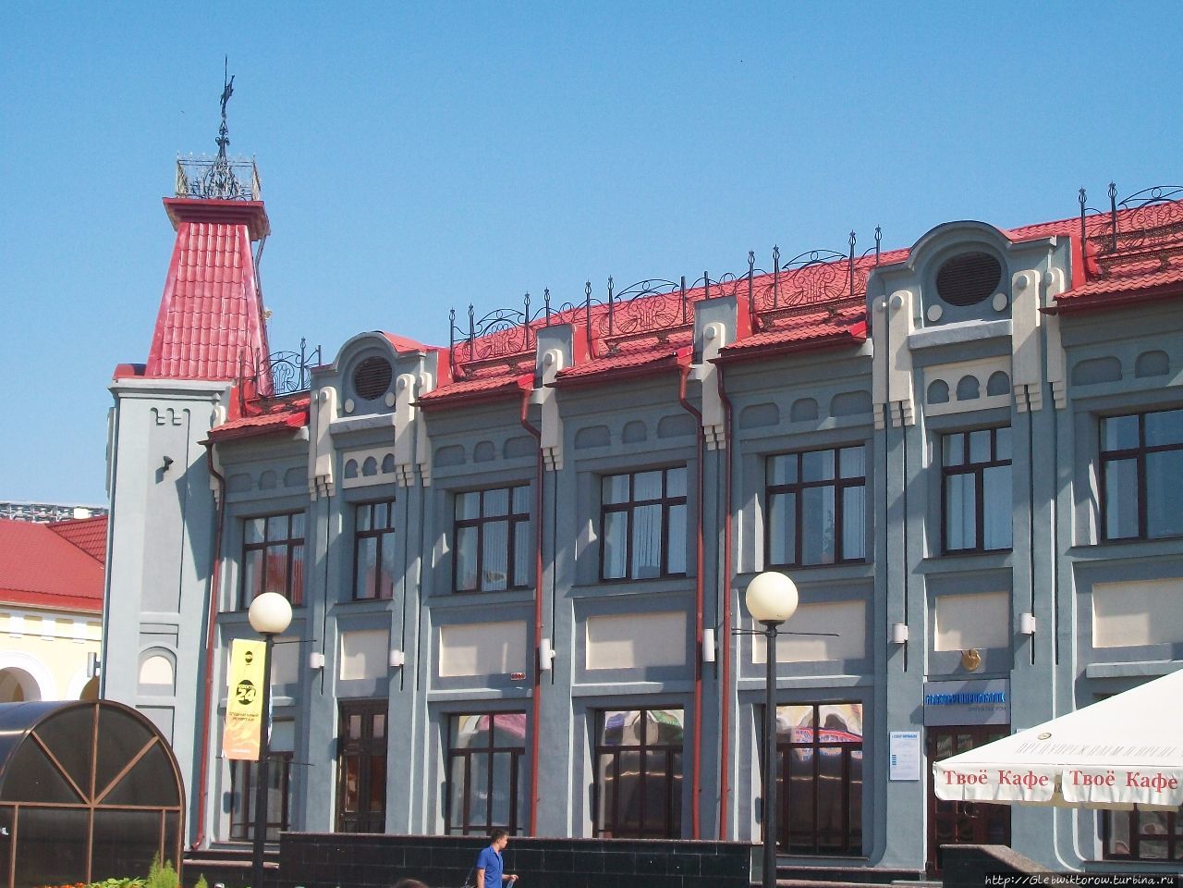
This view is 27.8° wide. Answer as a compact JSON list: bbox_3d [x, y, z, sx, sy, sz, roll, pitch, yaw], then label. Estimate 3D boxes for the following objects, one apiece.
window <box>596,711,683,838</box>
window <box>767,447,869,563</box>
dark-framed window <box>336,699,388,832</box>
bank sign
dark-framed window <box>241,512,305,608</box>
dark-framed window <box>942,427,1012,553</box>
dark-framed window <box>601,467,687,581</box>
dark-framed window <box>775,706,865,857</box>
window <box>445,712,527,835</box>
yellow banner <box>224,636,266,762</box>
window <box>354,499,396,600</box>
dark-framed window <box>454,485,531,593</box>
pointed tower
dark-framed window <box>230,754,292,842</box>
[{"bbox_3d":[0.808,5.242,37.503,2.013,2.181,0.180,-7,-12,42],"label":"window"},{"bbox_3d":[3.400,0.961,35.823,2.003,1.745,0.180,-7,-12,42],"label":"window"},{"bbox_3d":[-3.927,5.826,41.548,1.329,2.739,0.180,-7,-12,42],"label":"dark-framed window"},{"bbox_3d":[5.210,3.596,33.195,1.418,0.631,0.120,-7,-12,42],"label":"bank sign"},{"bbox_3d":[-5.803,2.154,44.210,1.958,1.734,0.180,-7,-12,42],"label":"dark-framed window"},{"bbox_3d":[5.649,0.676,34.626,1.350,1.786,0.150,-7,-13,42],"label":"dark-framed window"},{"bbox_3d":[0.893,1.282,38.108,2.003,1.755,0.180,-7,-12,42],"label":"dark-framed window"},{"bbox_3d":[3.389,5.021,35.954,2.090,2.269,0.150,-7,-13,42],"label":"dark-framed window"},{"bbox_3d":[-1.700,5.672,40.620,2.115,2.248,0.150,-7,-13,42],"label":"window"},{"bbox_3d":[-3.561,2.642,24.646,0.040,1.270,0.490,-7,-13,42],"label":"yellow banner"},{"bbox_3d":[-3.750,1.862,42.344,1.308,1.745,0.180,-7,-12,42],"label":"window"},{"bbox_3d":[-1.640,1.638,41.303,2.110,1.774,0.150,-7,-13,42],"label":"dark-framed window"},{"bbox_3d":[-7.851,-0.023,47.512,2.800,16.000,3.000,2,-9,-3],"label":"pointed tower"},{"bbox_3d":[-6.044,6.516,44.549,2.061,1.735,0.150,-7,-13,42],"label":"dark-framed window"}]

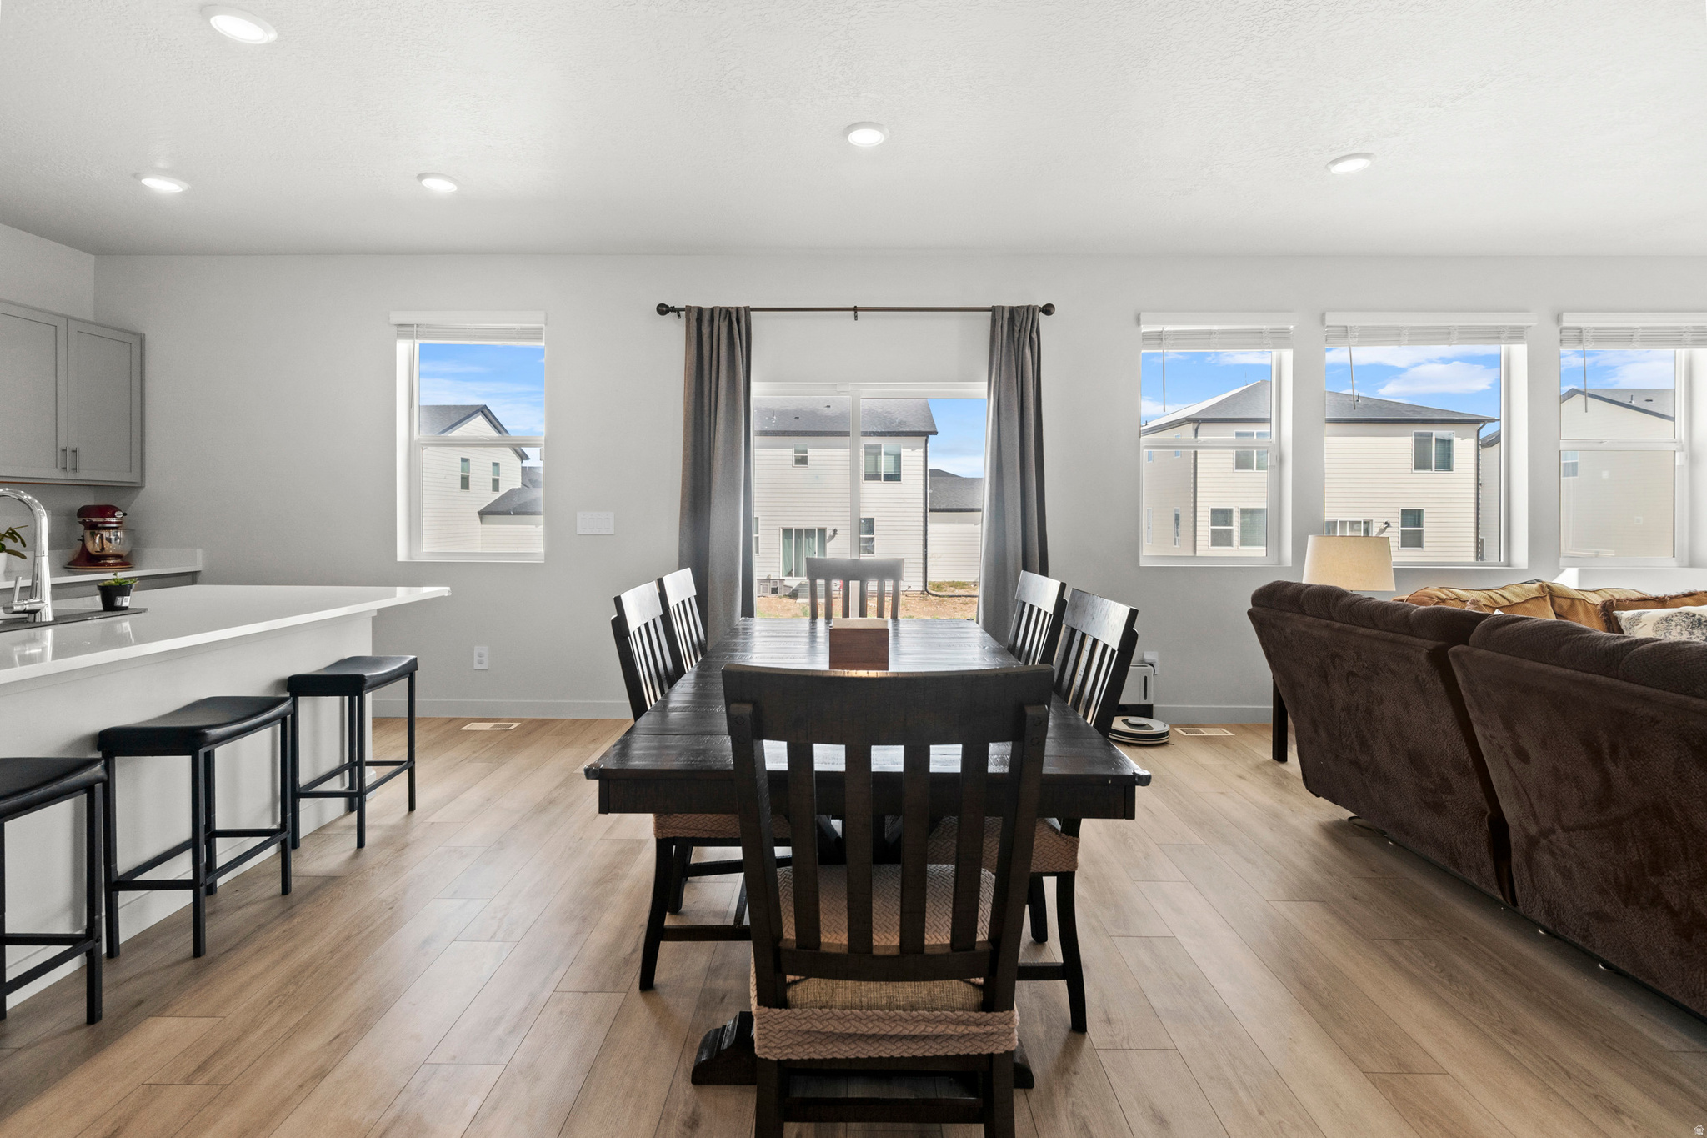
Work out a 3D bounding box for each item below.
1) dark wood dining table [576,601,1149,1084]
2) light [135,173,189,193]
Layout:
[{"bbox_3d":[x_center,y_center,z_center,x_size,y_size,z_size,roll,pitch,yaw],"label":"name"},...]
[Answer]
[{"bbox_3d":[0.024,0.678,2.412,1.030,0.760,2.000,0,4,0],"label":"dark wood dining table"},{"bbox_3d":[-3.208,-1.788,3.522,0.184,0.024,0.184,0,4,0],"label":"light"}]

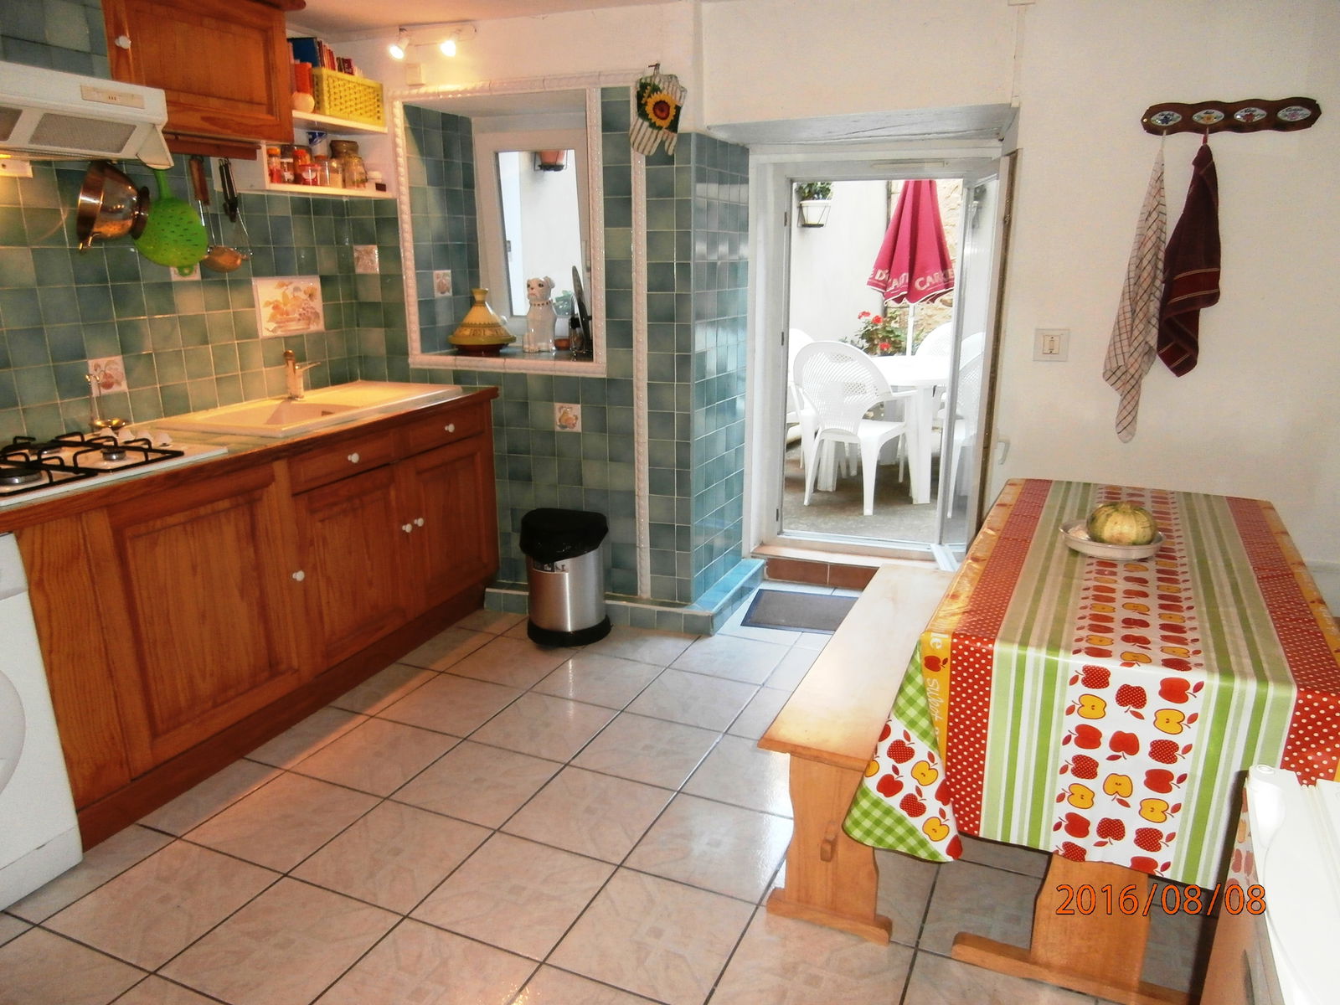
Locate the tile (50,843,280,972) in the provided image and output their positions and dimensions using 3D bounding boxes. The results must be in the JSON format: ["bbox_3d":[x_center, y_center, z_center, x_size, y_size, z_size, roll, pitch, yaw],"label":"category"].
[{"bbox_3d":[-1.084,0.864,2.011,0.332,0.010,0.332,6,16,24],"label":"tile"}]

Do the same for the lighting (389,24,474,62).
[{"bbox_3d":[-0.867,-1.657,3.341,0.320,0.125,0.120,4,15,17],"label":"lighting"}]

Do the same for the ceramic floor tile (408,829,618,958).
[{"bbox_3d":[-0.349,0.892,2.127,0.344,0.010,0.344,6,16,23],"label":"ceramic floor tile"}]

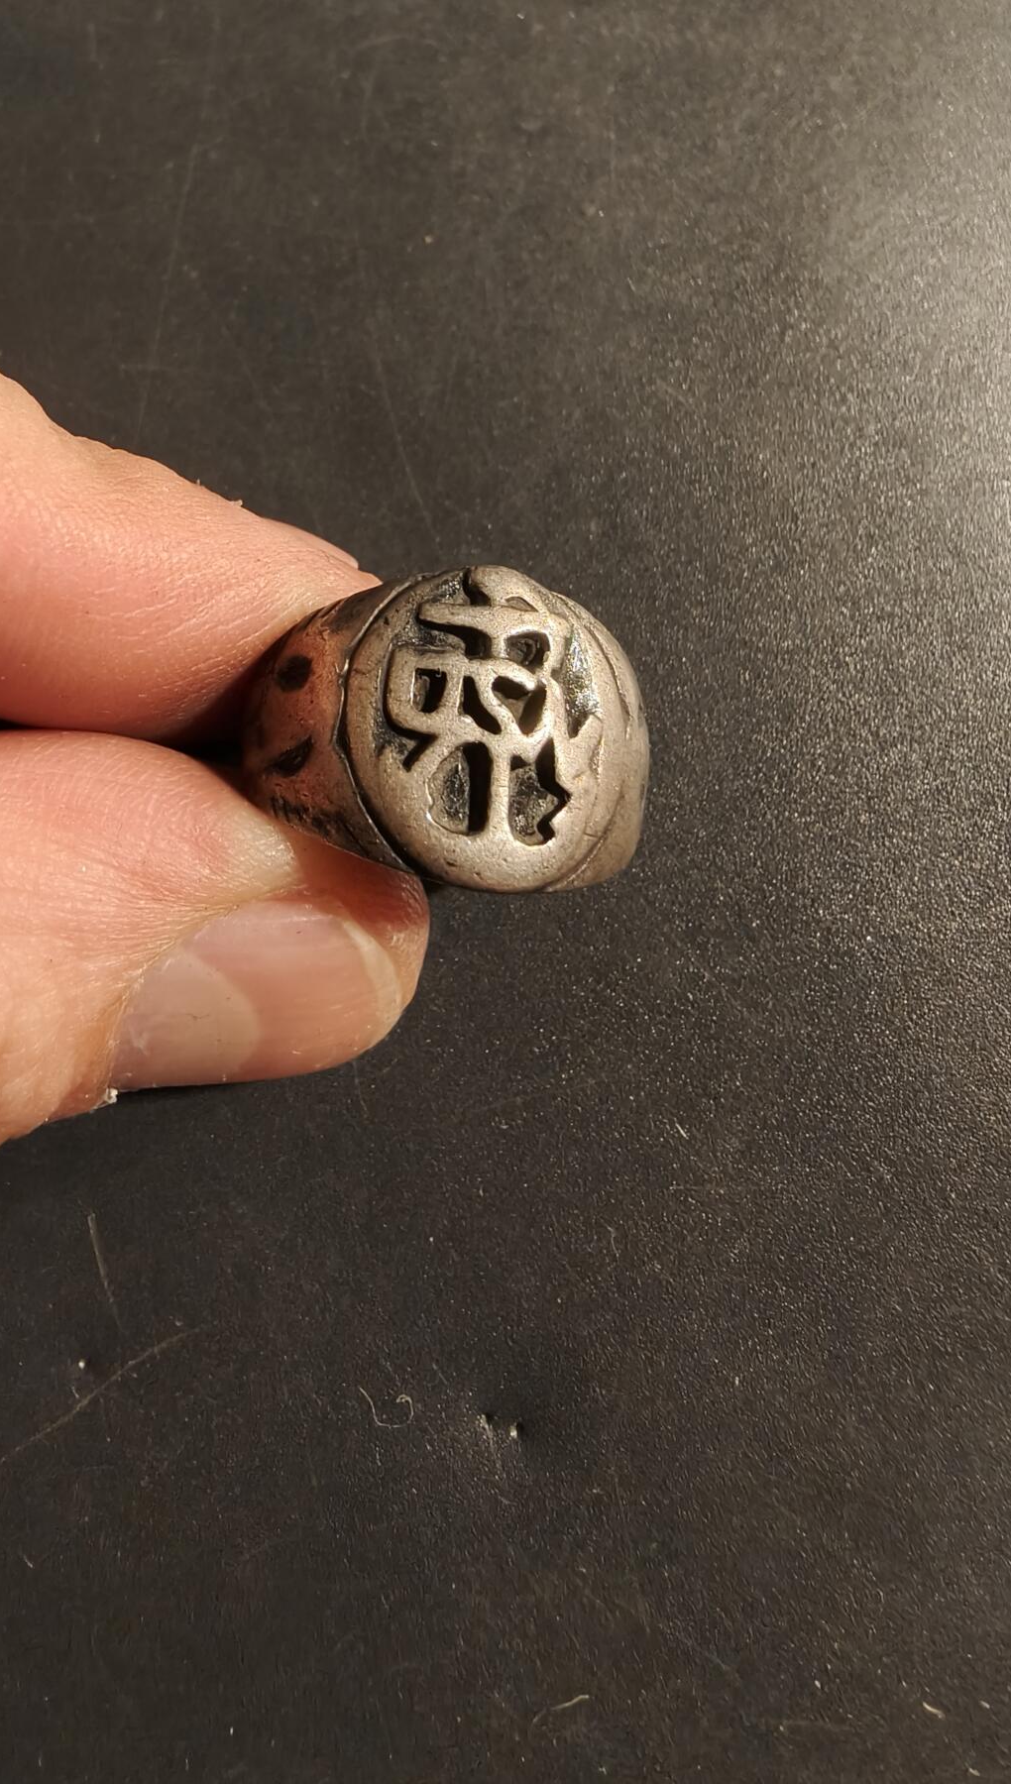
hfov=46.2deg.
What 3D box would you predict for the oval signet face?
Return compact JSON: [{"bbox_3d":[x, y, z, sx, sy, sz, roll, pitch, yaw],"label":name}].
[{"bbox_3d":[-0.001,-0.009,0.064,0.016,0.003,0.017,1,94,-14],"label":"oval signet face"}]

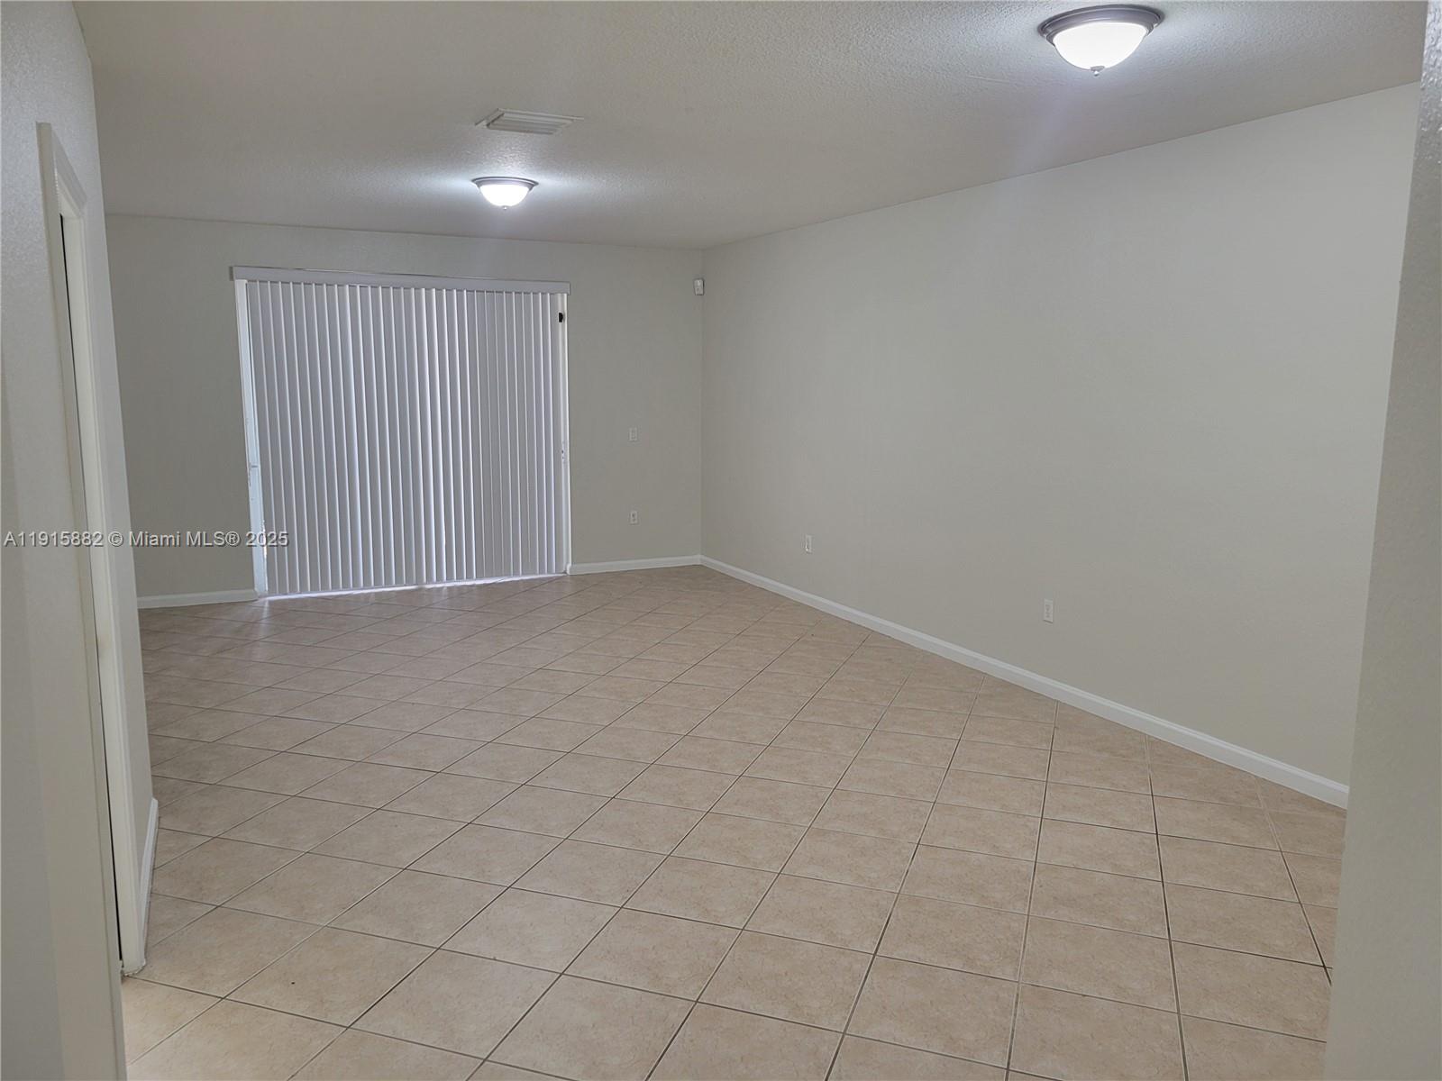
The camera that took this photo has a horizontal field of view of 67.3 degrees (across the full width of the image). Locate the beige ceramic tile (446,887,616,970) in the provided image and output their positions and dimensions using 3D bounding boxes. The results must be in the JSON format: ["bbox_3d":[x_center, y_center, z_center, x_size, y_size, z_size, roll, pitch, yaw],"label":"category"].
[{"bbox_3d":[-0.578,1.203,3.373,0.405,0.010,0.405,3,9,19],"label":"beige ceramic tile"}]

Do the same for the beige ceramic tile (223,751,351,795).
[{"bbox_3d":[-1.826,0.979,4.573,0.400,0.010,0.400,3,9,19],"label":"beige ceramic tile"}]

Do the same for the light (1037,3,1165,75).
[{"bbox_3d":[1.172,-1.518,3.347,0.360,0.142,0.360,0,9,0],"label":"light"}]

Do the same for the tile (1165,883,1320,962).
[{"bbox_3d":[1.603,1.186,3.382,0.400,0.010,0.400,3,9,19],"label":"tile"}]

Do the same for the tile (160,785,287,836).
[{"bbox_3d":[-1.976,1.046,4.237,0.395,0.010,0.395,3,9,19],"label":"tile"}]

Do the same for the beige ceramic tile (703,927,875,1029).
[{"bbox_3d":[0.192,1.231,3.026,0.400,0.010,0.400,3,9,19],"label":"beige ceramic tile"}]

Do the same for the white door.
[{"bbox_3d":[-2.366,-0.826,8.485,2.472,2.379,0.110,-4,10,-26],"label":"white door"}]

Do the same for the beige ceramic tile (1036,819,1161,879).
[{"bbox_3d":[1.384,1.129,3.967,0.404,0.010,0.404,3,9,19],"label":"beige ceramic tile"}]

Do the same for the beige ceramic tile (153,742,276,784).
[{"bbox_3d":[-2.226,0.967,4.749,0.395,0.010,0.395,3,9,19],"label":"beige ceramic tile"}]

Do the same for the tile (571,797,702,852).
[{"bbox_3d":[-0.309,1.088,4.144,0.405,0.010,0.405,3,9,19],"label":"tile"}]

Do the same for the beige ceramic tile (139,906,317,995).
[{"bbox_3d":[-1.467,1.195,3.178,0.400,0.010,0.400,3,9,19],"label":"beige ceramic tile"}]

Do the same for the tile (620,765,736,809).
[{"bbox_3d":[-0.171,1.032,4.525,0.405,0.010,0.405,3,9,19],"label":"tile"}]

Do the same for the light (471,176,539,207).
[{"bbox_3d":[-1.171,-1.889,5.885,0.350,0.140,0.350,0,9,0],"label":"light"}]

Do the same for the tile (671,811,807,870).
[{"bbox_3d":[0.082,1.114,3.989,0.404,0.010,0.404,3,9,19],"label":"tile"}]

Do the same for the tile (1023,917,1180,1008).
[{"bbox_3d":[1.109,1.240,3.212,0.405,0.010,0.405,3,9,19],"label":"tile"}]

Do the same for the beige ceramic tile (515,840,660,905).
[{"bbox_3d":[-0.439,1.137,3.720,0.395,0.010,0.395,3,9,19],"label":"beige ceramic tile"}]

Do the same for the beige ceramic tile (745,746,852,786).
[{"bbox_3d":[0.350,0.998,4.775,0.405,0.010,0.405,3,9,19],"label":"beige ceramic tile"}]

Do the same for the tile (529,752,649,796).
[{"bbox_3d":[-0.549,0.991,4.553,0.400,0.010,0.400,3,9,19],"label":"tile"}]

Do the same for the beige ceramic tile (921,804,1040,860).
[{"bbox_3d":[0.975,1.083,4.024,0.400,0.010,0.400,3,9,19],"label":"beige ceramic tile"}]

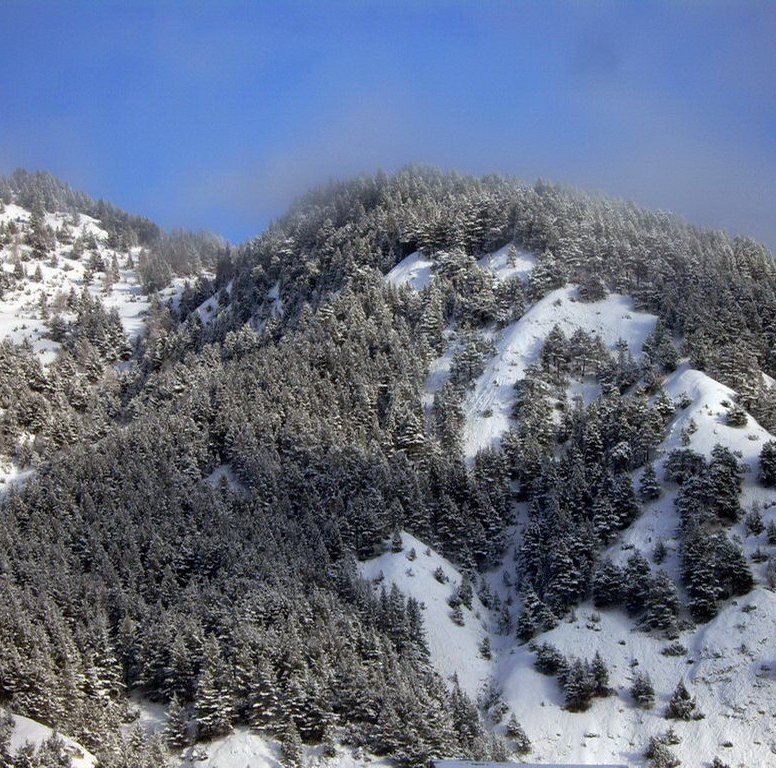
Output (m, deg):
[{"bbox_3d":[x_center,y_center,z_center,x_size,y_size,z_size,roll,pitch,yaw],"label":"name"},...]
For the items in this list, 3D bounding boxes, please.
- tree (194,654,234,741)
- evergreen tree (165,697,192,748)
[{"bbox_3d":[-17.437,31.406,330.000,4.020,8.844,4.020,0,-8,0],"label":"tree"},{"bbox_3d":[-20.863,33.760,327.000,2.788,5.477,2.788,0,-8,0],"label":"evergreen tree"}]

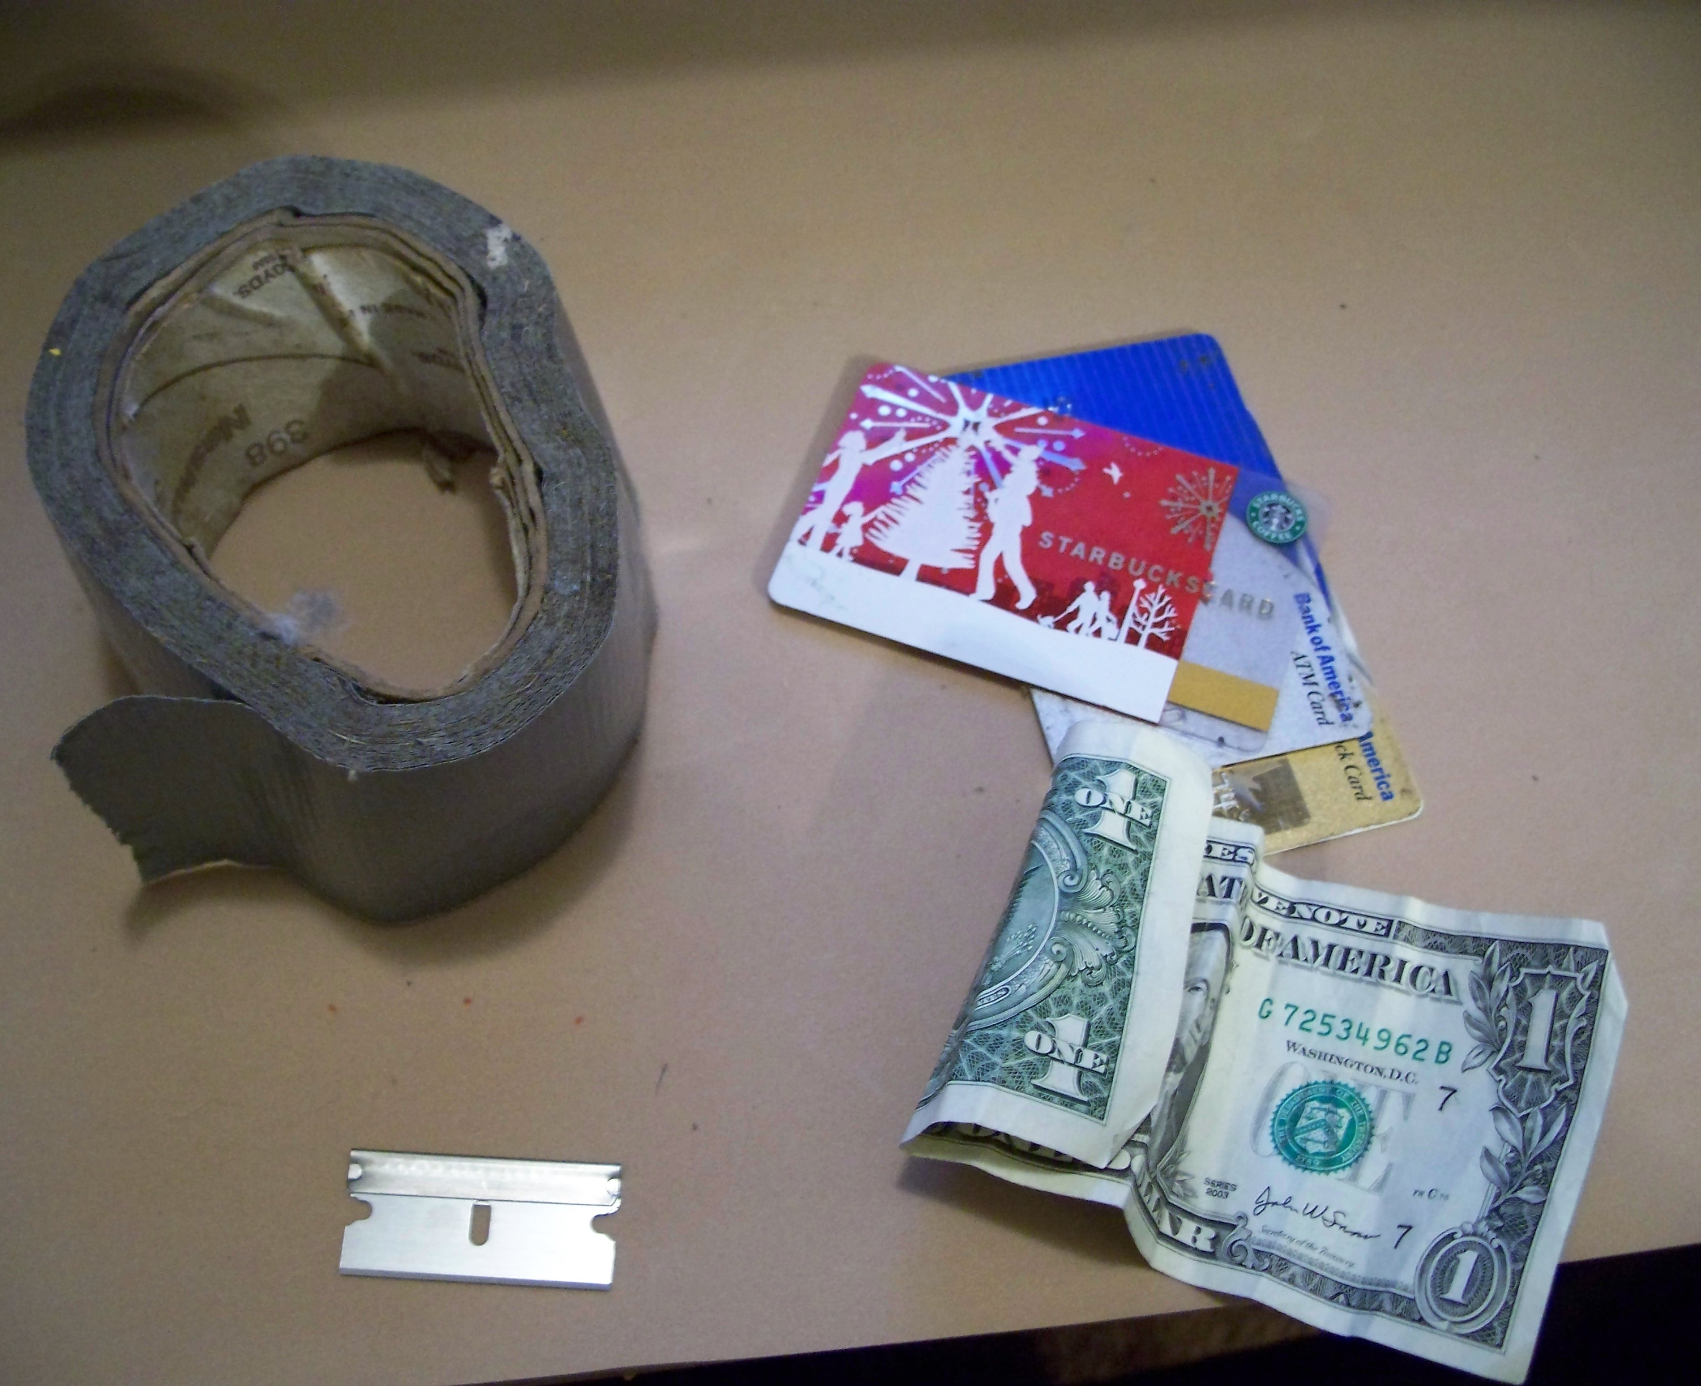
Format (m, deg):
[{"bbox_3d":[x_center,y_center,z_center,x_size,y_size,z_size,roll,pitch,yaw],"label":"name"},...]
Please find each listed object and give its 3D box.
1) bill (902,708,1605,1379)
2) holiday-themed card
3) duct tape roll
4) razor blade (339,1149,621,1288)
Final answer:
[{"bbox_3d":[0.061,0.049,0.287,0.090,0.028,0.076,21,64,9],"label":"bill"},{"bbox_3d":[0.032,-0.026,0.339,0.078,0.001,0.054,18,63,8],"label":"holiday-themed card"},{"bbox_3d":[-0.077,-0.025,0.311,0.087,0.049,0.113,-8,63,-6],"label":"duct tape roll"},{"bbox_3d":[-0.053,0.076,0.285,0.038,0.001,0.019,2,62,0],"label":"razor blade"}]

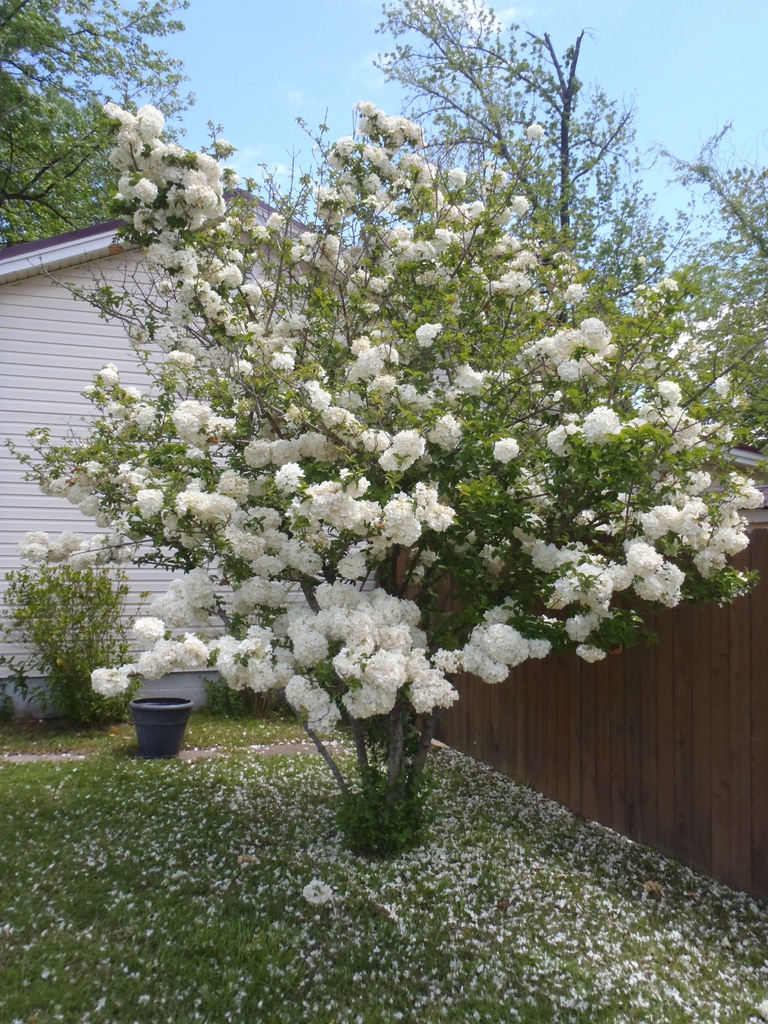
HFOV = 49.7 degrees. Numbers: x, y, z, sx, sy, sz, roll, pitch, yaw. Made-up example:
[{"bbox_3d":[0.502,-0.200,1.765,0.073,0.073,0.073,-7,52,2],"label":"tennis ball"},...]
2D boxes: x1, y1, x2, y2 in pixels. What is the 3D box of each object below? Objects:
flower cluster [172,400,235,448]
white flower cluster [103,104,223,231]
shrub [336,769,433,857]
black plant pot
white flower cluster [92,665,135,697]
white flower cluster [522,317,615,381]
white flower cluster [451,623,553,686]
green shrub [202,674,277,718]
[{"bbox_3d":[-0.915,-0.444,4.200,0.310,0.240,0.240,1,-3,0],"label":"flower cluster"},{"bbox_3d":[-1.213,-1.913,4.600,0.660,0.710,0.500,1,-3,0],"label":"white flower cluster"},{"bbox_3d":[0.003,1.736,4.800,0.540,0.460,0.500,1,-3,0],"label":"shrub"},{"bbox_3d":[-1.845,1.804,6.900,0.535,0.440,0.535,1,-3,0],"label":"black plant pot"},{"bbox_3d":[-1.360,0.844,4.150,0.215,0.160,0.170,1,-3,0],"label":"white flower cluster"},{"bbox_3d":[1.036,-0.902,4.600,0.500,0.340,0.340,1,-3,0],"label":"white flower cluster"},{"bbox_3d":[0.589,0.709,4.150,0.510,0.310,0.310,1,-3,0],"label":"white flower cluster"},{"bbox_3d":[-1.499,1.916,8.650,0.800,0.520,0.550,1,-3,0],"label":"green shrub"}]

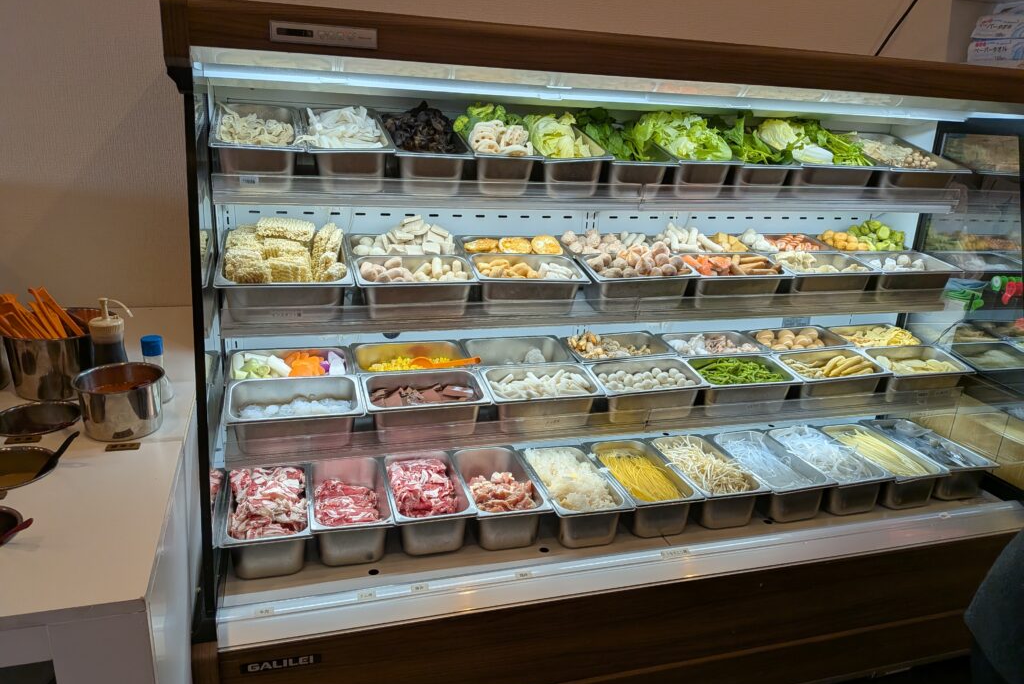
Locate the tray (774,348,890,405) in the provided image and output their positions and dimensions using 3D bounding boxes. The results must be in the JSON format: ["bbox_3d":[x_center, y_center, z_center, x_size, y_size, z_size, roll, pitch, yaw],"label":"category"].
[{"bbox_3d":[0.841,0.105,1.901,0.265,0.100,0.162,-2,28,-16],"label":"tray"}]

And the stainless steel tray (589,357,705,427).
[{"bbox_3d":[0.325,0.128,1.751,0.265,0.100,0.162,-2,28,-16],"label":"stainless steel tray"}]

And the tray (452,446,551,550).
[{"bbox_3d":[-0.037,0.372,1.701,0.176,0.100,0.325,-2,19,-16],"label":"tray"}]

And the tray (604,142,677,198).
[{"bbox_3d":[0.269,-0.459,1.812,0.176,0.100,0.325,-2,33,-16],"label":"tray"}]

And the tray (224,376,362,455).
[{"bbox_3d":[-0.470,0.167,1.558,0.268,0.100,0.162,-2,27,-16],"label":"tray"}]

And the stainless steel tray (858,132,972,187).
[{"bbox_3d":[1.052,-0.490,2.012,0.265,0.100,0.325,-2,33,-16],"label":"stainless steel tray"}]

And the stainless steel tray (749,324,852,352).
[{"bbox_3d":[0.788,0.033,1.975,0.265,0.100,0.162,-3,25,-15],"label":"stainless steel tray"}]

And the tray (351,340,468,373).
[{"bbox_3d":[-0.250,0.080,1.741,0.265,0.100,0.162,-2,27,-16],"label":"tray"}]

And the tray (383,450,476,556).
[{"bbox_3d":[-0.205,0.379,1.676,0.176,0.100,0.325,-2,19,-16],"label":"tray"}]

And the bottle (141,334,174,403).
[{"bbox_3d":[-0.701,0.054,1.399,0.061,0.126,0.061,-2,18,-16],"label":"bottle"}]

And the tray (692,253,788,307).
[{"bbox_3d":[0.548,-0.149,1.785,0.265,0.100,0.162,-3,28,-15],"label":"tray"}]

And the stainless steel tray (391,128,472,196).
[{"bbox_3d":[-0.194,-0.410,1.572,0.162,0.100,0.265,-2,34,-16],"label":"stainless steel tray"}]

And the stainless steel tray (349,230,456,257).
[{"bbox_3d":[-0.257,-0.188,1.736,0.268,0.100,0.162,-2,28,-16],"label":"stainless steel tray"}]

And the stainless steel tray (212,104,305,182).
[{"bbox_3d":[-0.524,-0.400,1.469,0.162,0.100,0.265,-3,35,-18],"label":"stainless steel tray"}]

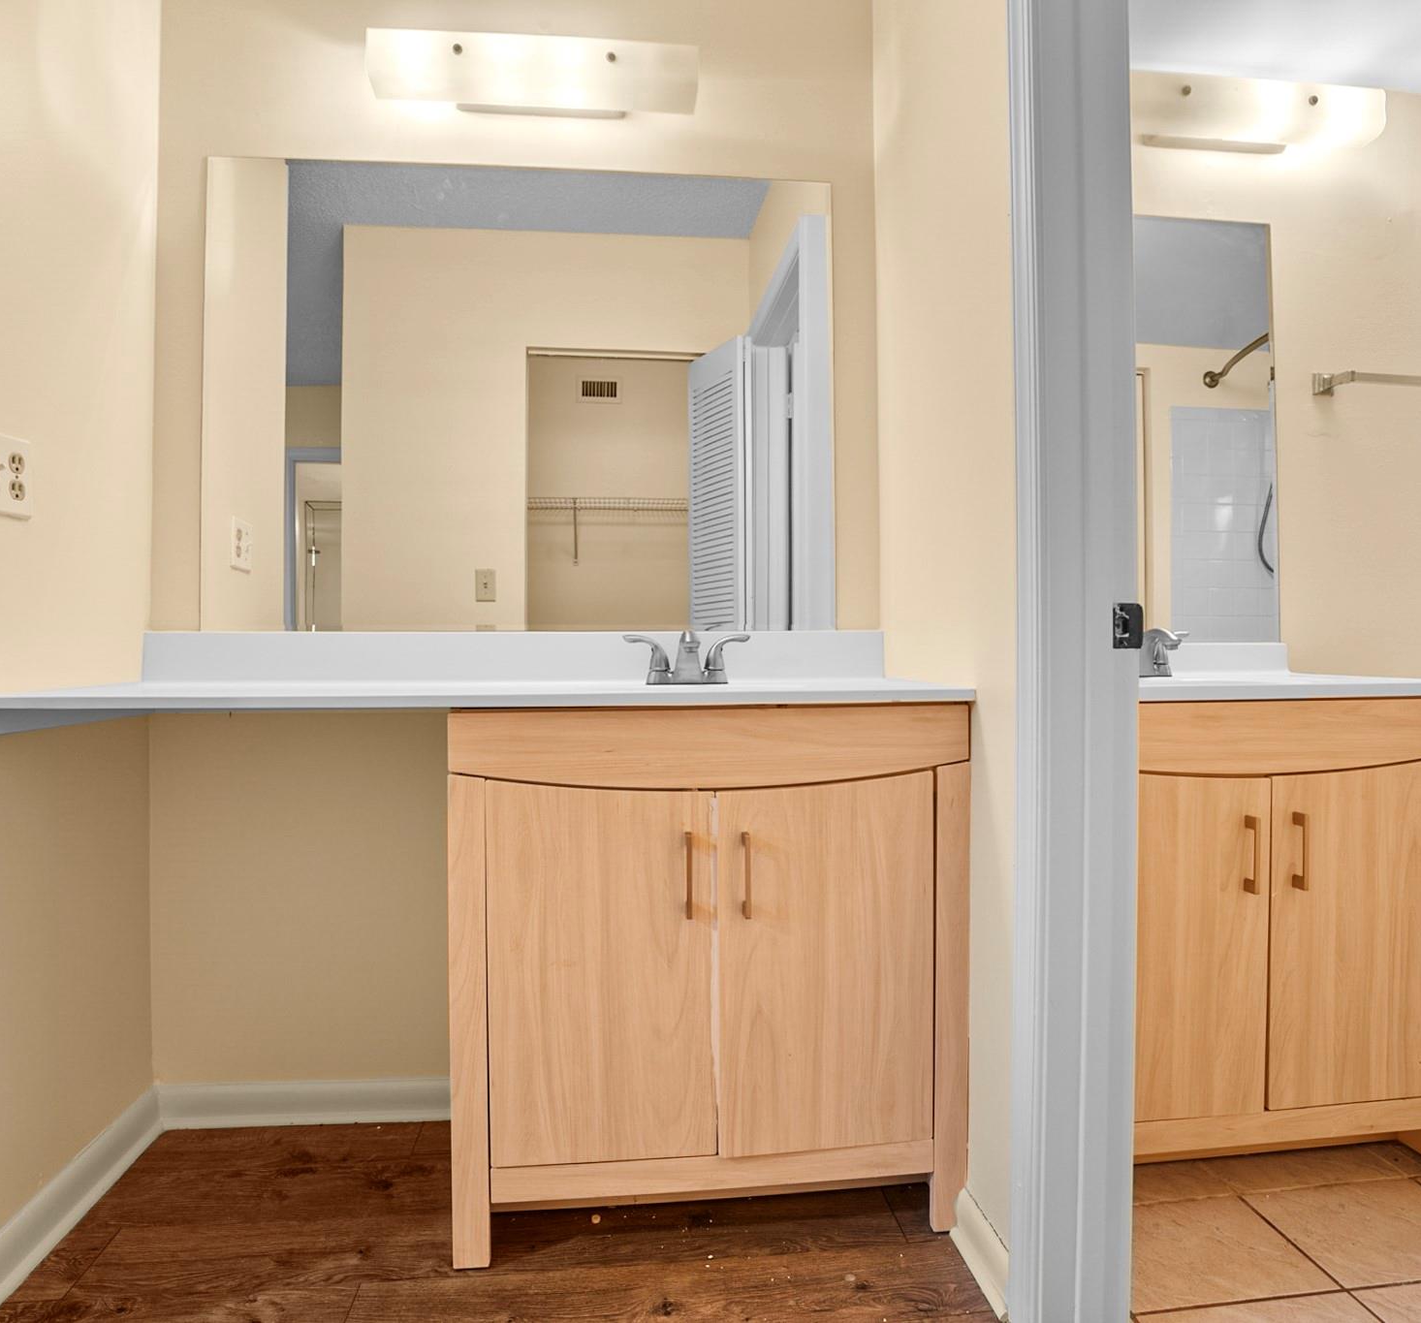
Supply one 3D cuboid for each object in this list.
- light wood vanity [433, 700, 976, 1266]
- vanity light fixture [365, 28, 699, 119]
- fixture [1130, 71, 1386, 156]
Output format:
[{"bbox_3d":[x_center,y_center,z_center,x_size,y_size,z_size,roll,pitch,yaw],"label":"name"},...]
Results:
[{"bbox_3d":[-0.010,0.468,1.506,0.768,0.810,0.450,0,1,-6],"label":"light wood vanity"},{"bbox_3d":[-0.315,-1.081,1.623,0.588,0.092,0.102,0,1,-5],"label":"vanity light fixture"},{"bbox_3d":[1.051,-1.103,1.780,0.590,0.095,0.105,0,1,-5],"label":"fixture"}]

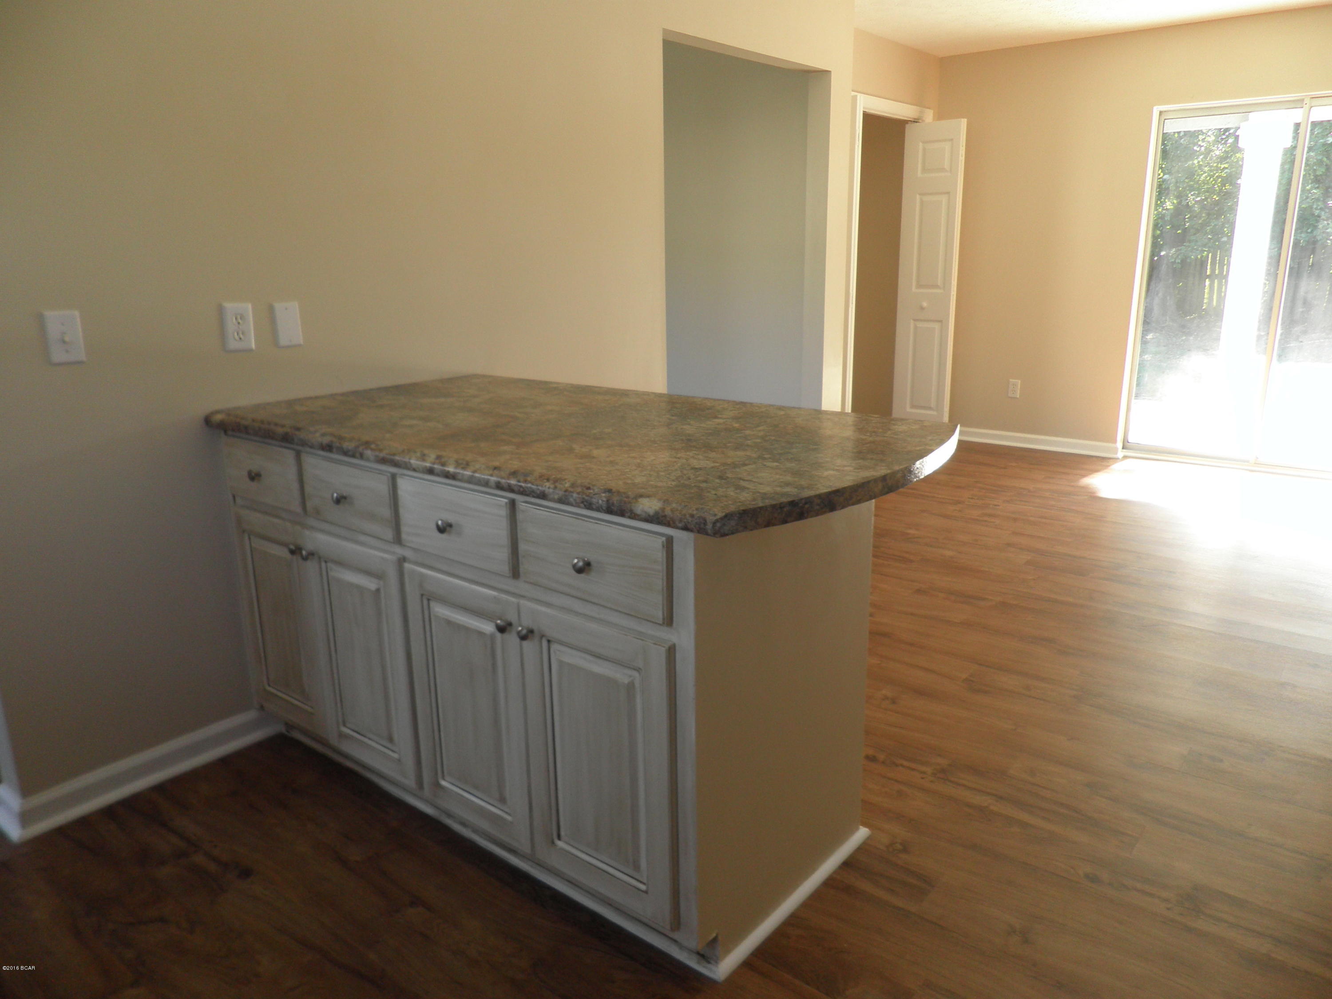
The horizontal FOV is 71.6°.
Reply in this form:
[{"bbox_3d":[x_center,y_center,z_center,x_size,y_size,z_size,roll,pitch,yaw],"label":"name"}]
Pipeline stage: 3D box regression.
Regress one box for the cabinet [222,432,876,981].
[{"bbox_3d":[-0.344,0.281,2.199,1.516,0.875,0.625,11,19,38],"label":"cabinet"}]

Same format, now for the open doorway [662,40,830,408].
[{"bbox_3d":[0.345,-0.851,4.122,0.126,2.077,1.227,11,19,38],"label":"open doorway"}]

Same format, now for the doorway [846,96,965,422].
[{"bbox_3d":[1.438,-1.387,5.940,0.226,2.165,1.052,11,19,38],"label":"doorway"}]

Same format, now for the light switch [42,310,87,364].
[{"bbox_3d":[-1.323,-0.357,2.038,0.014,0.115,0.071,11,19,38],"label":"light switch"}]

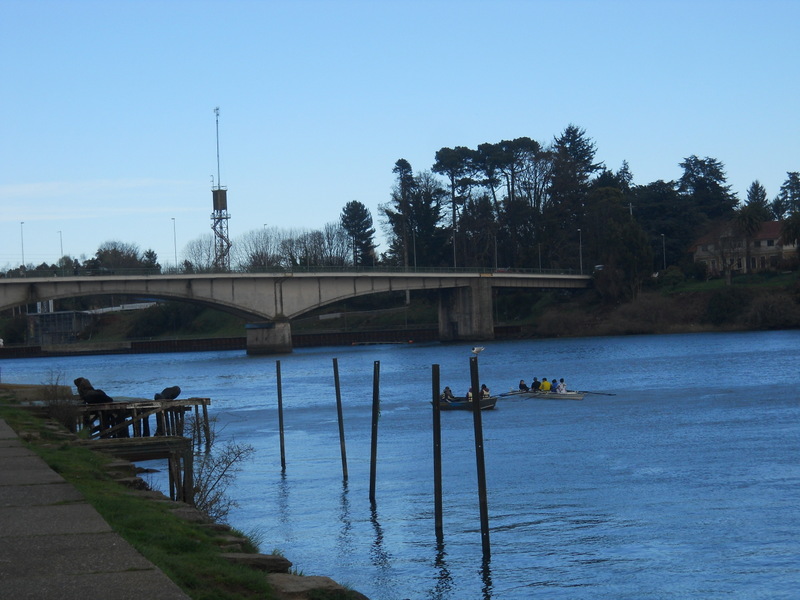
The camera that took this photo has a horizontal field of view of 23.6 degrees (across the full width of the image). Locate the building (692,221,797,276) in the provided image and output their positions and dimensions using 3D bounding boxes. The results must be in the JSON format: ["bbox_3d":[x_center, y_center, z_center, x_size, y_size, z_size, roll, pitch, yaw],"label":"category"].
[{"bbox_3d":[66.810,-9.987,372.000,17.500,10.600,11.000,-3,-1,27],"label":"building"}]

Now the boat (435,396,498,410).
[{"bbox_3d":[3.438,5.405,99.562,3.600,0.650,1.400,-3,-1,22],"label":"boat"}]

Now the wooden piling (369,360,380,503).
[{"bbox_3d":[-0.670,3.514,51.409,0.150,3.743,0.150,2,-1,0],"label":"wooden piling"}]

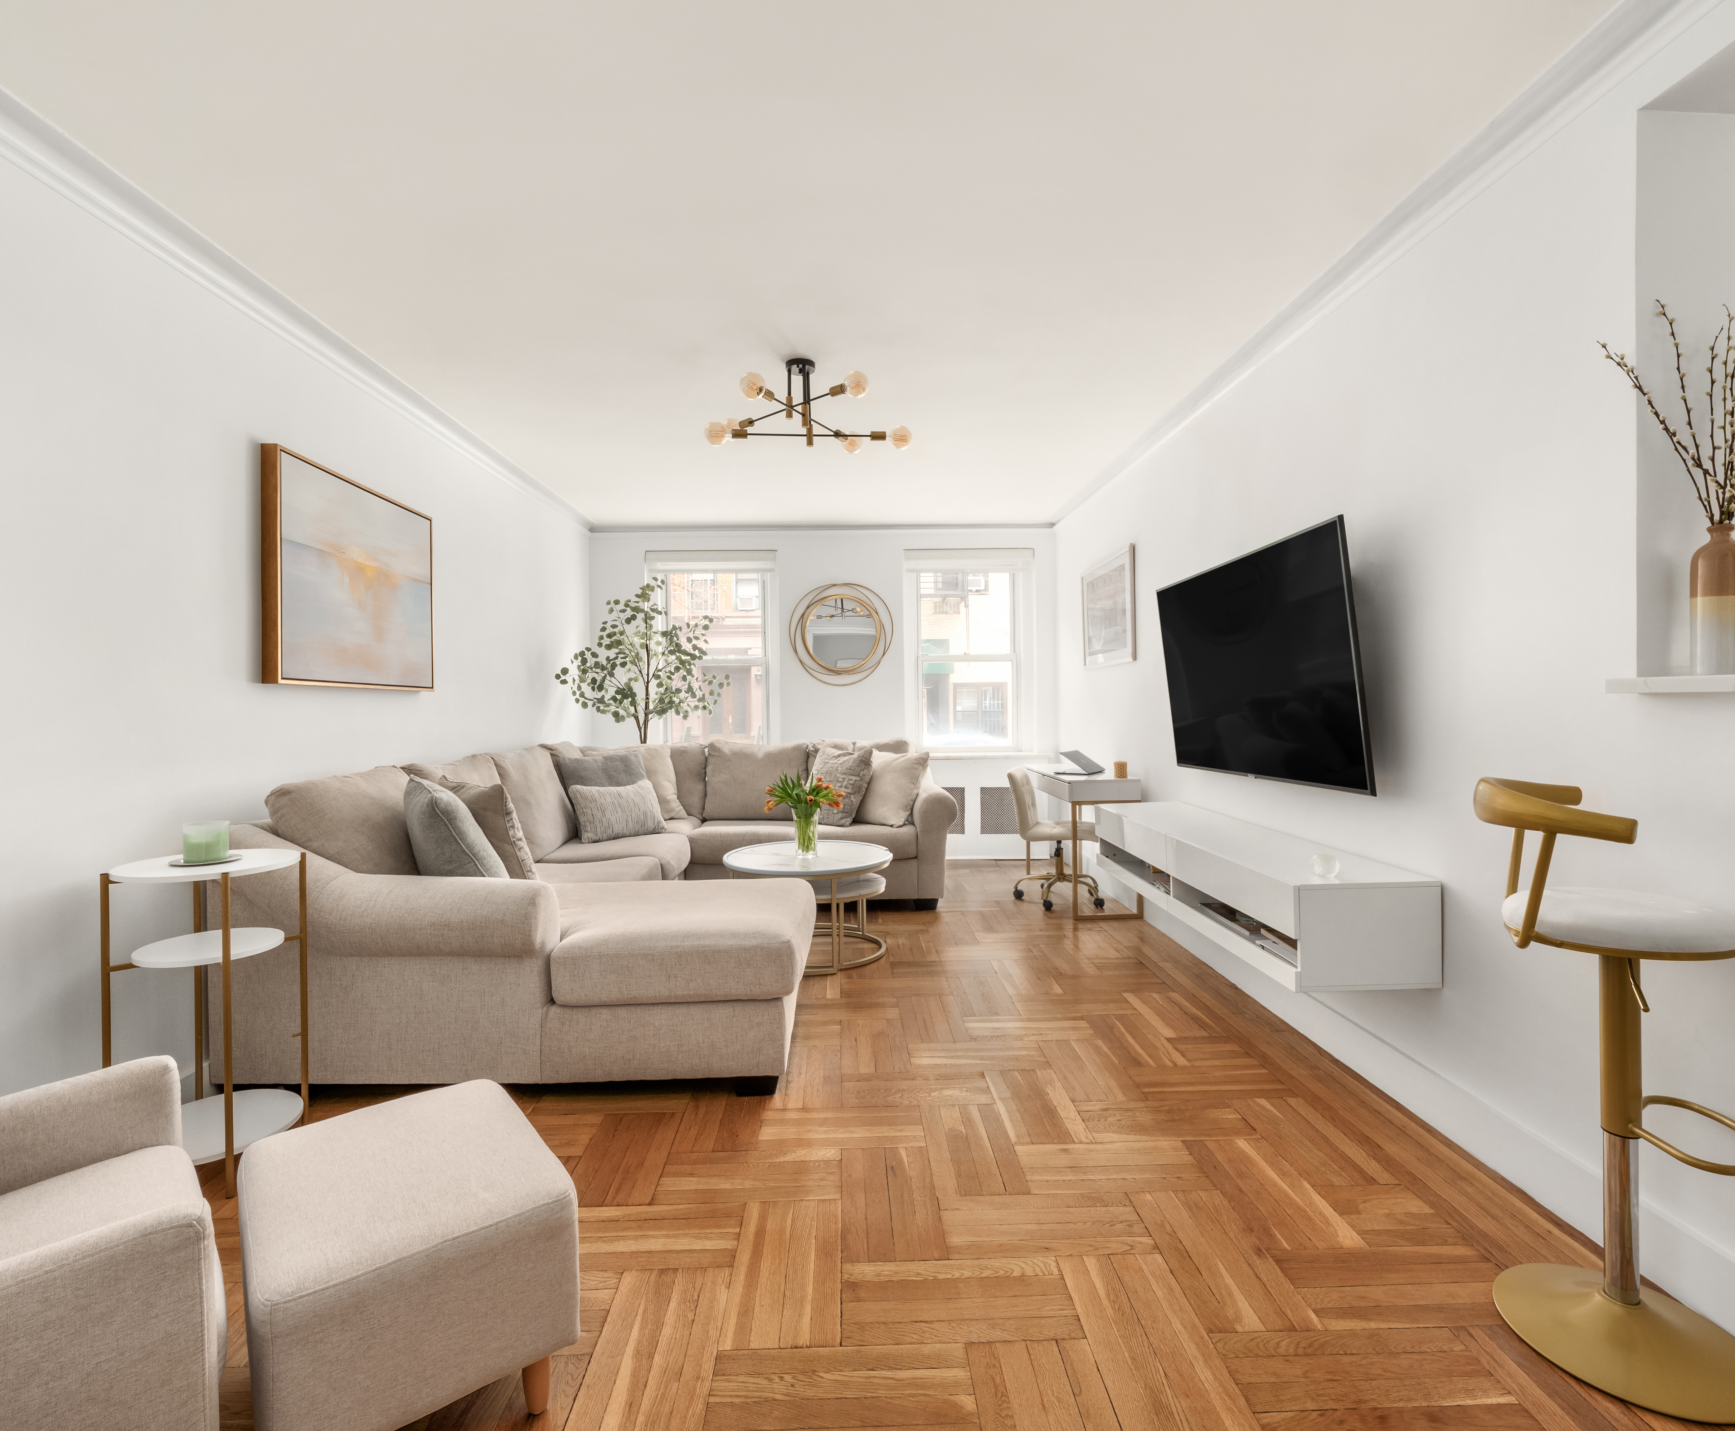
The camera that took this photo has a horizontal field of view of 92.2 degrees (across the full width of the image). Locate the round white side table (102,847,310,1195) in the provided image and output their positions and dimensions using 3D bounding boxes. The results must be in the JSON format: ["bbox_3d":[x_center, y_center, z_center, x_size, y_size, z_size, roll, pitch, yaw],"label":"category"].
[{"bbox_3d":[-1.679,0.767,2.143,0.420,0.777,0.420,-1,0,0],"label":"round white side table"}]

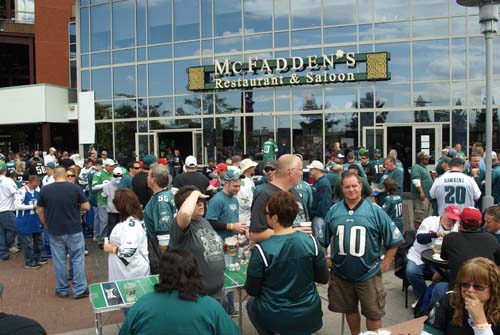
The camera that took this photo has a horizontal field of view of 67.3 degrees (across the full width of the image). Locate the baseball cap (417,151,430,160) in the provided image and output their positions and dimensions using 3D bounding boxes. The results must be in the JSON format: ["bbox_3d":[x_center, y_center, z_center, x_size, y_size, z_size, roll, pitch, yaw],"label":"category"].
[{"bbox_3d":[3.419,-0.236,7.400,0.270,0.150,0.180,0,3,20],"label":"baseball cap"}]

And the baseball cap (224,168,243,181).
[{"bbox_3d":[-0.166,0.080,4.150,0.260,0.140,0.180,0,3,12],"label":"baseball cap"}]

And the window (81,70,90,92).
[{"bbox_3d":[-8.159,-4.051,18.555,0.532,1.534,0.080,0,3,18],"label":"window"}]

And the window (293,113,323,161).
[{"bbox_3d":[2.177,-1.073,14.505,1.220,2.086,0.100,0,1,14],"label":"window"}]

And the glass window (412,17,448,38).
[{"bbox_3d":[6.618,-5.127,13.765,1.296,0.666,0.080,0,3,18],"label":"glass window"}]

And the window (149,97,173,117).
[{"bbox_3d":[-3.981,-2.688,16.887,1.270,0.890,0.080,0,3,19],"label":"window"}]

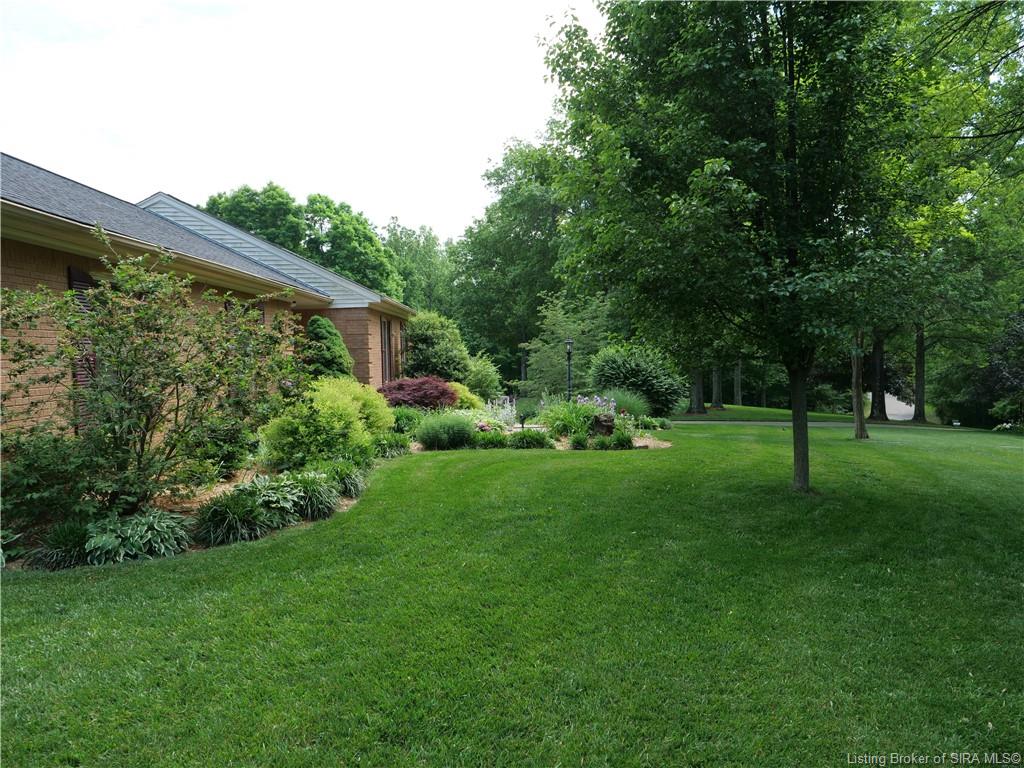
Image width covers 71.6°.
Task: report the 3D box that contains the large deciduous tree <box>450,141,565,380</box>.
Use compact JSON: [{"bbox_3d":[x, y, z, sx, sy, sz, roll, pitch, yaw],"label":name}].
[{"bbox_3d":[0.629,-6.747,41.716,8.600,14.886,8.000,-1,3,0],"label":"large deciduous tree"}]

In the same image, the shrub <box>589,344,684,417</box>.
[{"bbox_3d":[3.134,-0.068,17.822,2.400,1.844,2.200,-1,3,0],"label":"shrub"}]

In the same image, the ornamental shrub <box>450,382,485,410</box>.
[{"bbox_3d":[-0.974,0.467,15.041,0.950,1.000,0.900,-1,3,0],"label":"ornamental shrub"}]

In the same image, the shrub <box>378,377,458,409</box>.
[{"bbox_3d":[-1.996,0.406,15.000,1.650,1.000,1.500,0,3,0],"label":"shrub"}]

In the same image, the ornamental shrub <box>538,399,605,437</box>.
[{"bbox_3d":[1.148,0.613,13.700,1.250,0.700,1.050,0,3,0],"label":"ornamental shrub"}]

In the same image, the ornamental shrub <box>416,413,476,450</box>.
[{"bbox_3d":[-1.082,0.786,11.803,0.970,0.626,0.900,-1,3,0],"label":"ornamental shrub"}]

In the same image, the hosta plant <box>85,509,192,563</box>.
[{"bbox_3d":[-2.938,1.152,5.569,0.800,0.360,0.660,-2,4,-26],"label":"hosta plant"}]

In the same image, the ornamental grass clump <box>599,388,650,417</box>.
[{"bbox_3d":[2.261,0.515,14.246,1.030,0.851,0.950,-1,3,0],"label":"ornamental grass clump"}]

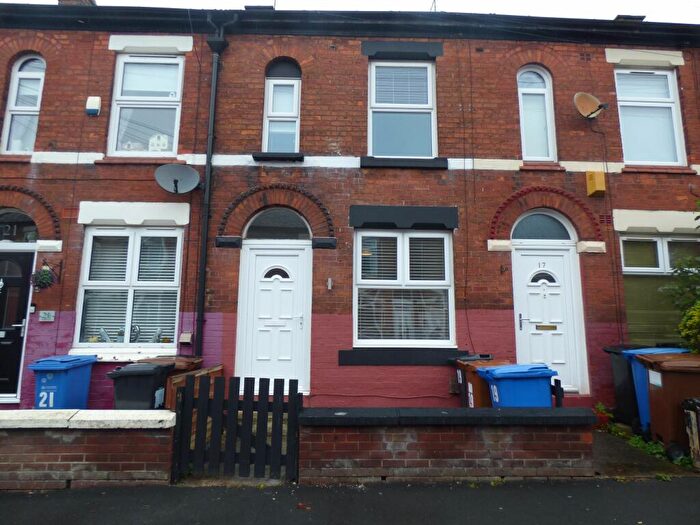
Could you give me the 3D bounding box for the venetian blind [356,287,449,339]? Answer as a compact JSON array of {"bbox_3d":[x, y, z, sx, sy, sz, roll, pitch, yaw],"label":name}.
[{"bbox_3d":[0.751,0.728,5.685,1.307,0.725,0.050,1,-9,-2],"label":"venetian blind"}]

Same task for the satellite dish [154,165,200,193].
[{"bbox_3d":[-2.261,-1.136,5.293,0.560,0.480,0.370,3,-9,-17],"label":"satellite dish"}]

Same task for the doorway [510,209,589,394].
[{"bbox_3d":[2.745,0.503,5.657,0.968,2.565,0.180,1,-9,-2],"label":"doorway"}]

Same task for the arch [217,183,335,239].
[{"bbox_3d":[-1.012,-0.723,5.651,1.598,0.782,0.130,1,-9,-2],"label":"arch"}]

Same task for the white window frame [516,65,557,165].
[{"bbox_3d":[2.817,-2.262,6.145,0.561,1.576,0.080,1,-9,-2],"label":"white window frame"}]

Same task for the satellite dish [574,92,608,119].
[{"bbox_3d":[3.398,-2.233,5.618,0.490,0.440,0.370,3,-9,-17],"label":"satellite dish"}]

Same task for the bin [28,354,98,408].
[{"bbox_3d":[-3.401,1.669,4.727,0.470,1.070,0.560,0,-9,4],"label":"bin"}]

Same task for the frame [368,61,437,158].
[{"bbox_3d":[0.779,-2.281,6.034,1.014,1.514,0.120,1,-9,-2],"label":"frame"}]

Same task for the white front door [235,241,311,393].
[{"bbox_3d":[-1.011,0.730,5.581,0.978,2.108,0.100,1,-9,-2],"label":"white front door"}]

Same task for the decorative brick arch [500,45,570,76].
[{"bbox_3d":[2.796,-3.034,6.149,1.004,0.488,0.120,1,-9,-2],"label":"decorative brick arch"}]

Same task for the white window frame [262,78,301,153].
[{"bbox_3d":[-0.991,-2.155,5.965,0.529,1.159,0.120,1,-9,-2],"label":"white window frame"}]

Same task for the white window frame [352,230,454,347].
[{"bbox_3d":[0.748,0.356,5.613,1.425,1.621,0.120,1,-9,-2],"label":"white window frame"}]

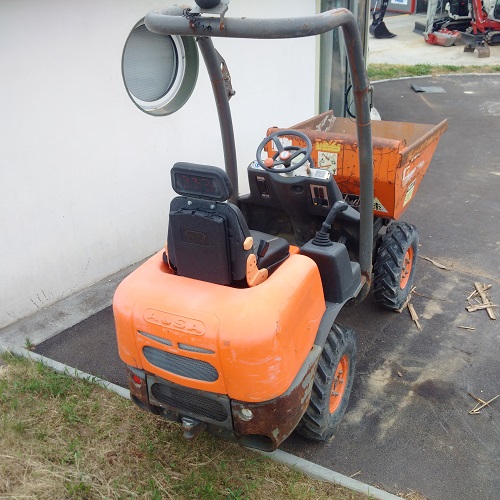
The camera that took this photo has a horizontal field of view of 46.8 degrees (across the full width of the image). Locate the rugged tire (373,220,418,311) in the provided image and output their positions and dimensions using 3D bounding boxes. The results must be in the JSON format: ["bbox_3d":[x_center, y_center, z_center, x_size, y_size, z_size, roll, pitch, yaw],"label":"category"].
[{"bbox_3d":[1.157,0.125,4.542,0.190,0.670,0.670,13,31,28],"label":"rugged tire"}]

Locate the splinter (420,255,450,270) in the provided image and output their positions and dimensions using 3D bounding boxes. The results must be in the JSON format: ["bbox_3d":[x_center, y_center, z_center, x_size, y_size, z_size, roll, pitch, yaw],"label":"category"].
[{"bbox_3d":[1.675,0.114,5.237,0.025,0.015,0.356,-18,31,-27],"label":"splinter"}]

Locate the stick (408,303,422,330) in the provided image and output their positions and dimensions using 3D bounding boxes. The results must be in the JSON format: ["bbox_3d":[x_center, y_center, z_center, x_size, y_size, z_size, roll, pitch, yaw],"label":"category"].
[{"bbox_3d":[1.280,0.515,4.485,0.030,0.015,0.388,-2,27,0],"label":"stick"}]

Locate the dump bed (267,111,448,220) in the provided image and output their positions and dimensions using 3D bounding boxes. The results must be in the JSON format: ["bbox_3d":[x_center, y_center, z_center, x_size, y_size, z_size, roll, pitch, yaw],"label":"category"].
[{"bbox_3d":[0.914,-0.824,4.827,1.080,0.570,1.365,13,31,28],"label":"dump bed"}]

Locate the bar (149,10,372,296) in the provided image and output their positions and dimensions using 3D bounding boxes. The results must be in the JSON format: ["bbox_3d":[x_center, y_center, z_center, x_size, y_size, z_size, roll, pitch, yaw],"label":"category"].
[{"bbox_3d":[0.168,-0.470,3.526,1.035,1.870,0.980,11,30,24],"label":"bar"}]

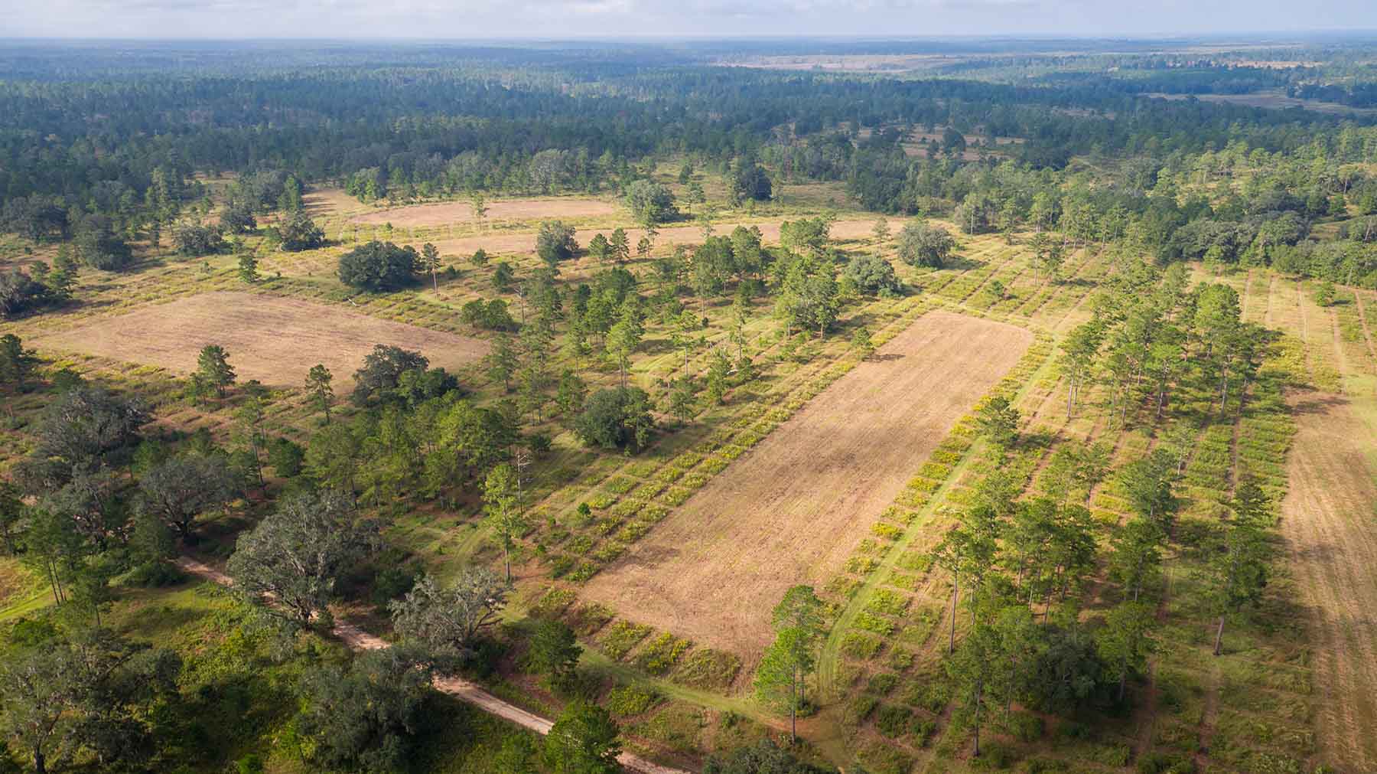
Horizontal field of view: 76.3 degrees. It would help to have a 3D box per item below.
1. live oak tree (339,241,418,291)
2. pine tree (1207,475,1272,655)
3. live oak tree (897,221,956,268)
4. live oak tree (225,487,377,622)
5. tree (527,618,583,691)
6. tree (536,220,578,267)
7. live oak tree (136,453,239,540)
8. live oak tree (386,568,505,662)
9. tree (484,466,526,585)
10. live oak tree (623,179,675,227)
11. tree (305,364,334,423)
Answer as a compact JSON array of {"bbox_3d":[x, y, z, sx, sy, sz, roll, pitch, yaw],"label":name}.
[{"bbox_3d":[-119.470,-46.880,337.920,29.900,19.000,28.400,-8,23,-18],"label":"live oak tree"},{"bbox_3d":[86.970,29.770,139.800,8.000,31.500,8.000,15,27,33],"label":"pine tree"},{"bbox_3d":[105.320,-63.070,387.410,25.000,18.500,25.000,6,23,14],"label":"live oak tree"},{"bbox_3d":[-61.860,29.930,141.530,22.600,21.800,21.500,-11,24,-25],"label":"live oak tree"},{"bbox_3d":[-20.870,41.870,136.120,8.700,12.800,8.700,-4,22,-10],"label":"tree"},{"bbox_3d":[-55.290,-60.220,369.370,17.500,19.900,16.600,-3,22,-8],"label":"tree"},{"bbox_3d":[-101.040,23.240,177.320,18.500,17.300,18.500,-14,26,-30],"label":"live oak tree"},{"bbox_3d":[-37.310,36.250,137.140,18.000,13.100,17.100,-7,23,-17],"label":"live oak tree"},{"bbox_3d":[-31.840,24.120,153.340,7.000,23.600,7.000,-5,22,-12],"label":"tree"},{"bbox_3d":[-20.070,-93.490,448.590,26.400,22.600,25.100,-1,22,-2],"label":"live oak tree"},{"bbox_3d":[-96.680,2.110,230.790,7.000,16.500,7.000,-10,24,-23],"label":"tree"}]

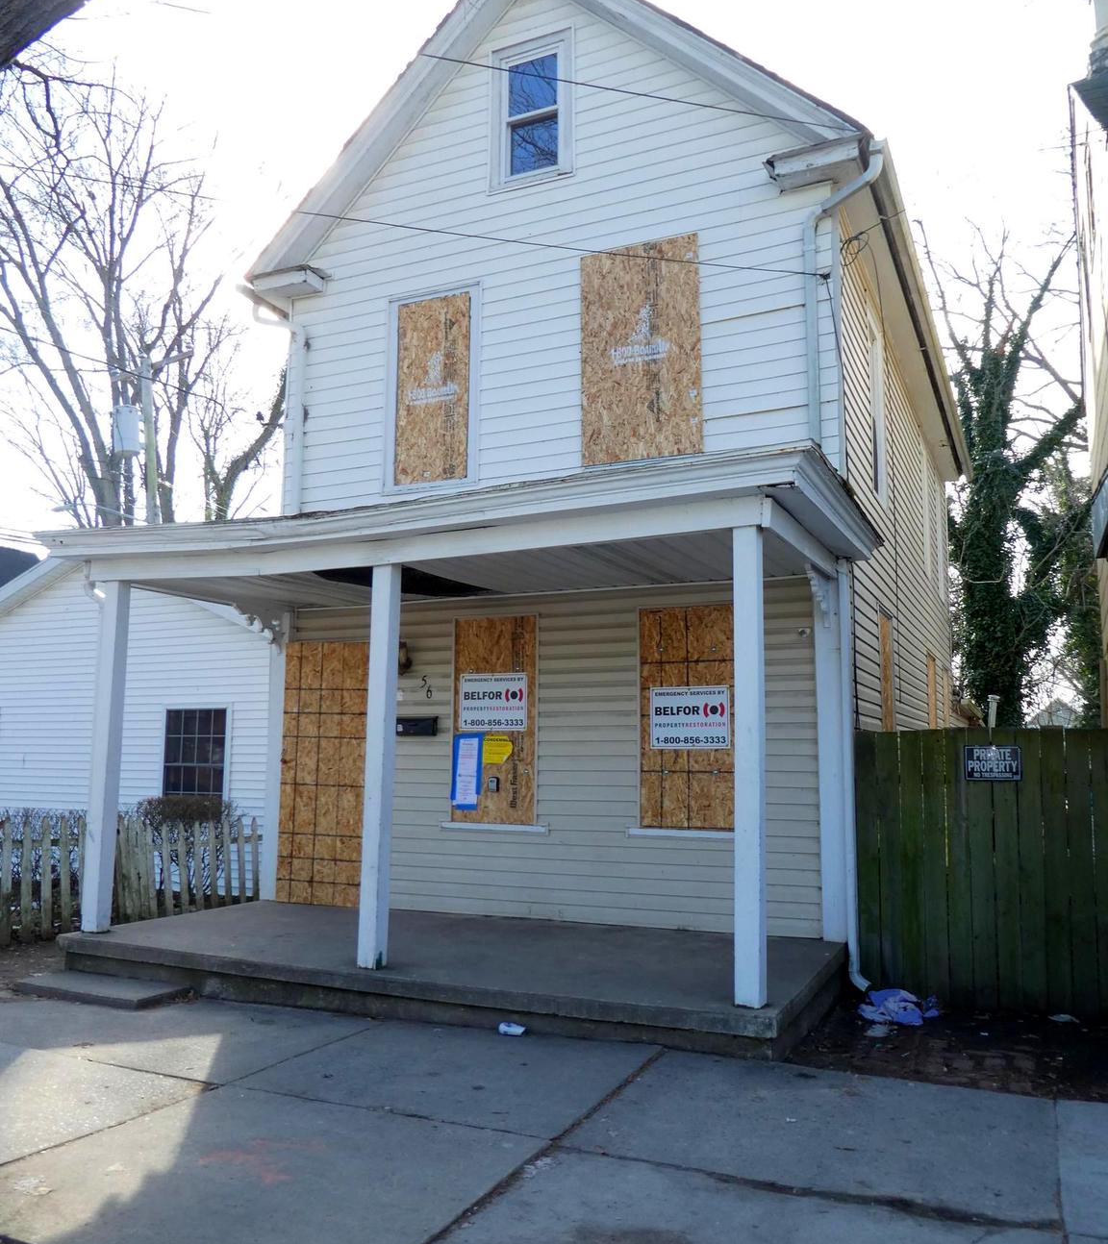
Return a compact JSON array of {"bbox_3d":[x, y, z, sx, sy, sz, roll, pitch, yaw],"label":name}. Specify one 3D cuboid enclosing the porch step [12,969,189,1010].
[{"bbox_3d":[-2.908,2.368,6.589,1.056,0.069,0.431,-3,-8,24],"label":"porch step"}]

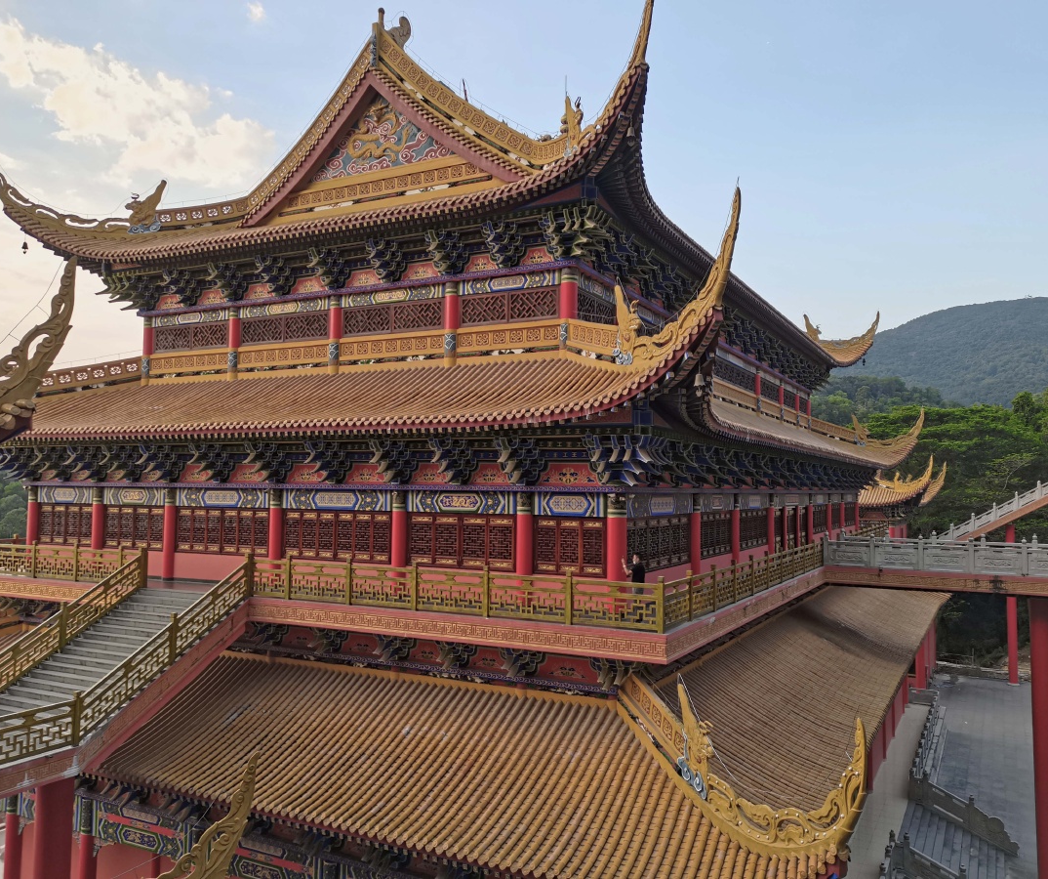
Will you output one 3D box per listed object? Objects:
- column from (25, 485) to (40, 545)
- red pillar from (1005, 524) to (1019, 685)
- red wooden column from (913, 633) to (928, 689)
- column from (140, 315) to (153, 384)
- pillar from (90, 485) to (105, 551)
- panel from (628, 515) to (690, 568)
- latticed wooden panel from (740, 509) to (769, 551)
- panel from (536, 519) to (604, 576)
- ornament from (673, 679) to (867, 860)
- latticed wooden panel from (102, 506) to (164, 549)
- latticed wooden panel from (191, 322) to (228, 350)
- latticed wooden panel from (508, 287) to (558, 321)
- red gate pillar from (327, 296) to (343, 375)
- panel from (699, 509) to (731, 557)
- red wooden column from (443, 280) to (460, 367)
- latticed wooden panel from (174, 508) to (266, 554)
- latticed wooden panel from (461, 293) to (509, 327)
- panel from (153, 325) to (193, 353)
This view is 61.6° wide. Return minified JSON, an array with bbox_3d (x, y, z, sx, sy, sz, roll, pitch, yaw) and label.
[{"bbox_3d":[-19.113,3.419,34.334,0.460,3.137,0.460,-1,-4,28],"label":"column"},{"bbox_3d":[41.752,14.106,75.397,0.860,13.552,0.860,-1,-4,28],"label":"red pillar"},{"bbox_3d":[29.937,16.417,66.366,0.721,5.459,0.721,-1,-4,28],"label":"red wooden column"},{"bbox_3d":[-15.275,-3.564,35.547,0.392,2.803,0.392,-1,-4,28],"label":"column"},{"bbox_3d":[-15.688,3.342,32.513,0.460,3.131,0.460,-1,-4,28],"label":"pillar"},{"bbox_3d":[4.061,2.987,25.753,0.120,1.573,6.489,-1,-4,28],"label":"panel"},{"bbox_3d":[9.585,3.648,36.228,0.120,1.573,5.428,-1,-4,28],"label":"latticed wooden panel"},{"bbox_3d":[1.216,2.812,23.241,2.132,1.573,0.120,-1,-4,28],"label":"panel"},{"bbox_3d":[4.227,5.952,16.274,0.568,3.058,6.272,2,-3,-17],"label":"ornament"},{"bbox_3d":[-13.905,3.157,31.445,3.381,1.529,0.098,-1,-4,28],"label":"latticed wooden panel"},{"bbox_3d":[-12.130,-3.976,34.014,2.205,1.039,0.098,-1,-4,28],"label":"latticed wooden panel"},{"bbox_3d":[0.303,-4.191,27.552,1.735,0.923,0.120,-1,-4,28],"label":"latticed wooden panel"},{"bbox_3d":[-6.607,-3.647,30.742,0.515,2.781,0.536,1,-3,0],"label":"red gate pillar"},{"bbox_3d":[6.760,3.324,31.044,0.098,1.568,4.410,-1,-4,28],"label":"panel"},{"bbox_3d":[-2.353,-3.793,28.943,0.460,2.788,0.460,-1,-4,28],"label":"red wooden column"},{"bbox_3d":[-10.282,3.100,29.718,4.274,1.566,0.120,-1,-4,28],"label":"latticed wooden panel"},{"bbox_3d":[-1.296,-4.138,28.237,1.882,1.019,0.098,-1,-4,28],"label":"latticed wooden panel"},{"bbox_3d":[-14.105,-3.957,35.069,2.205,1.039,0.098,-1,-4,28],"label":"panel"}]

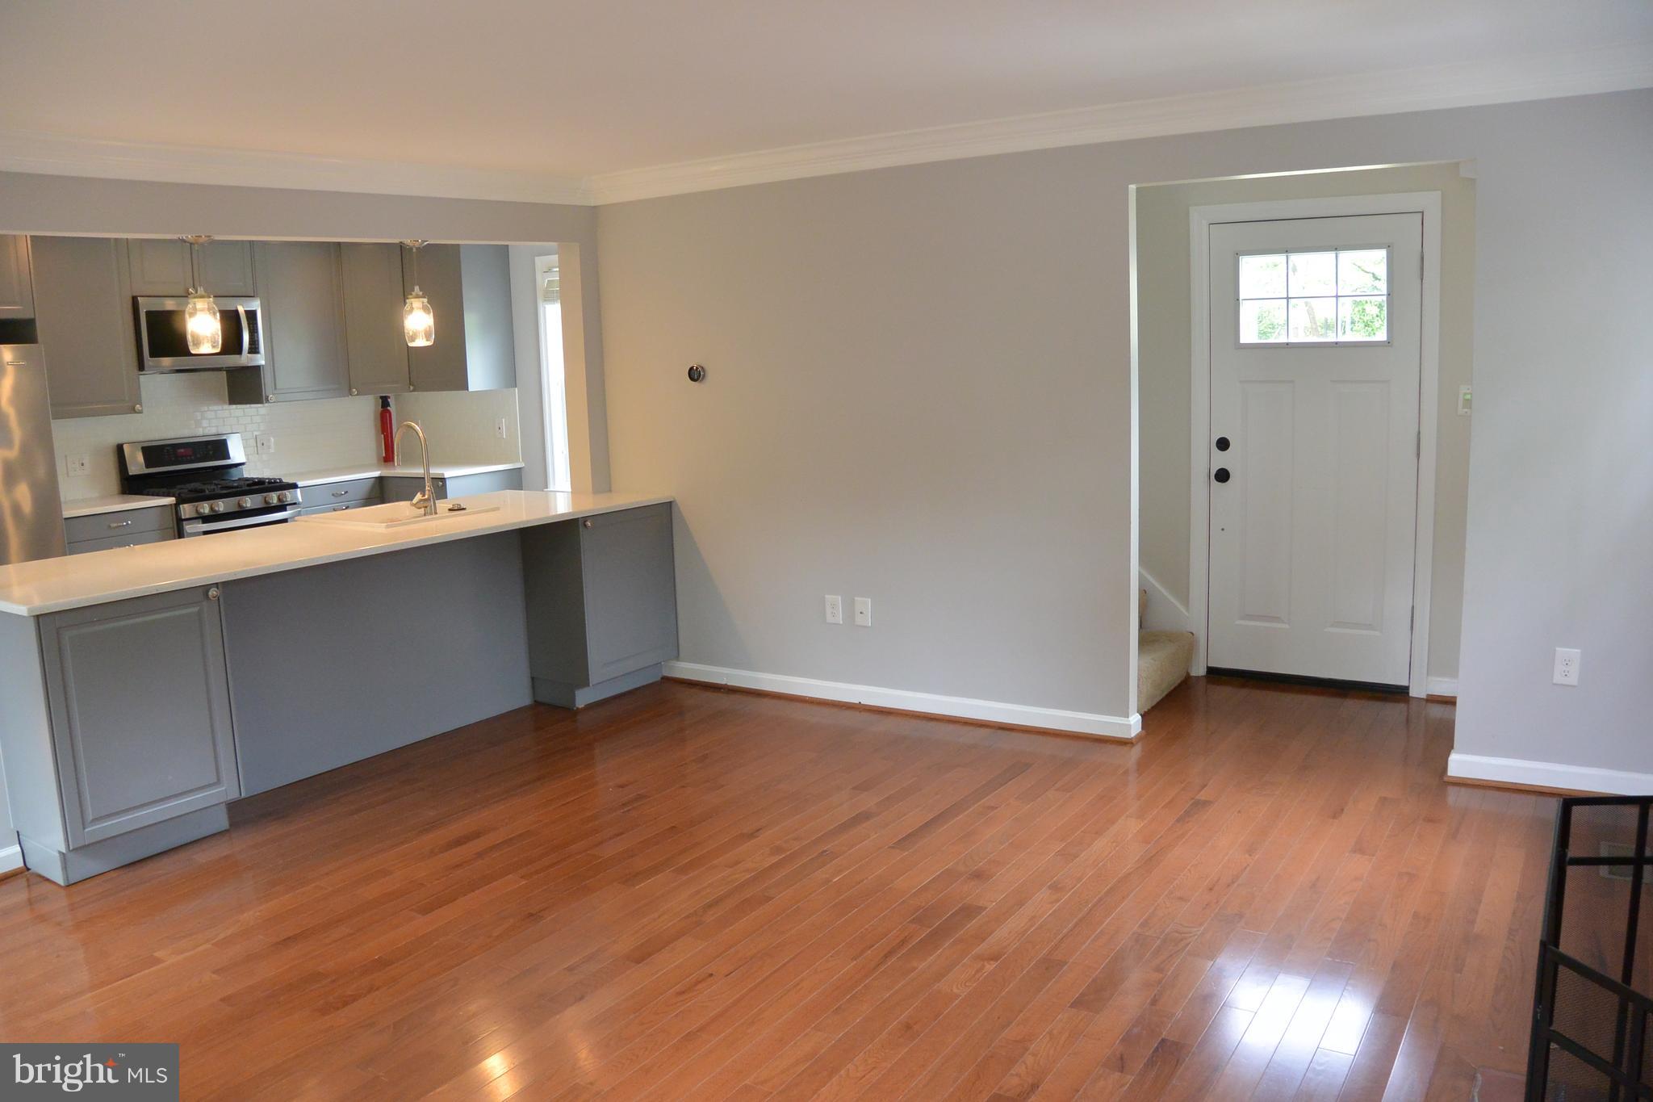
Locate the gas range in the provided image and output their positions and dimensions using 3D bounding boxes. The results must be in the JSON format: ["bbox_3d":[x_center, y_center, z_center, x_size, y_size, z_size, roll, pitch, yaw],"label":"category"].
[{"bbox_3d":[-3.705,-0.067,7.567,0.710,1.215,0.762,4,11,33],"label":"gas range"}]

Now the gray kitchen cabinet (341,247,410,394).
[{"bbox_3d":[-3.217,-1.572,8.480,0.400,1.015,0.490,4,11,33],"label":"gray kitchen cabinet"}]

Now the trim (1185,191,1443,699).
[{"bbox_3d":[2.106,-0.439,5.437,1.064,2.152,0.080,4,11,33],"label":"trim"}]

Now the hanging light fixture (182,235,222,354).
[{"bbox_3d":[-2.299,-0.941,4.557,0.130,0.430,0.130,4,11,33],"label":"hanging light fixture"}]

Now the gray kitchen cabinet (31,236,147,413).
[{"bbox_3d":[-4.267,-1.264,6.887,0.400,1.015,0.615,4,11,33],"label":"gray kitchen cabinet"}]

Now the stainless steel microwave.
[{"bbox_3d":[-3.854,-1.304,7.466,0.460,0.430,0.757,4,11,33],"label":"stainless steel microwave"}]

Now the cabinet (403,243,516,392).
[{"bbox_3d":[-2.382,-1.537,7.968,0.610,1.010,0.390,4,11,33],"label":"cabinet"}]

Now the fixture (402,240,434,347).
[{"bbox_3d":[-1.827,-1.152,5.545,0.140,0.470,0.140,4,11,33],"label":"fixture"}]

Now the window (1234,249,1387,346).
[{"bbox_3d":[2.105,-1.095,5.369,0.661,0.410,0.050,4,11,33],"label":"window"}]

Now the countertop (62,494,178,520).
[{"bbox_3d":[-4.121,-0.249,6.980,0.650,0.038,0.620,4,11,33],"label":"countertop"}]

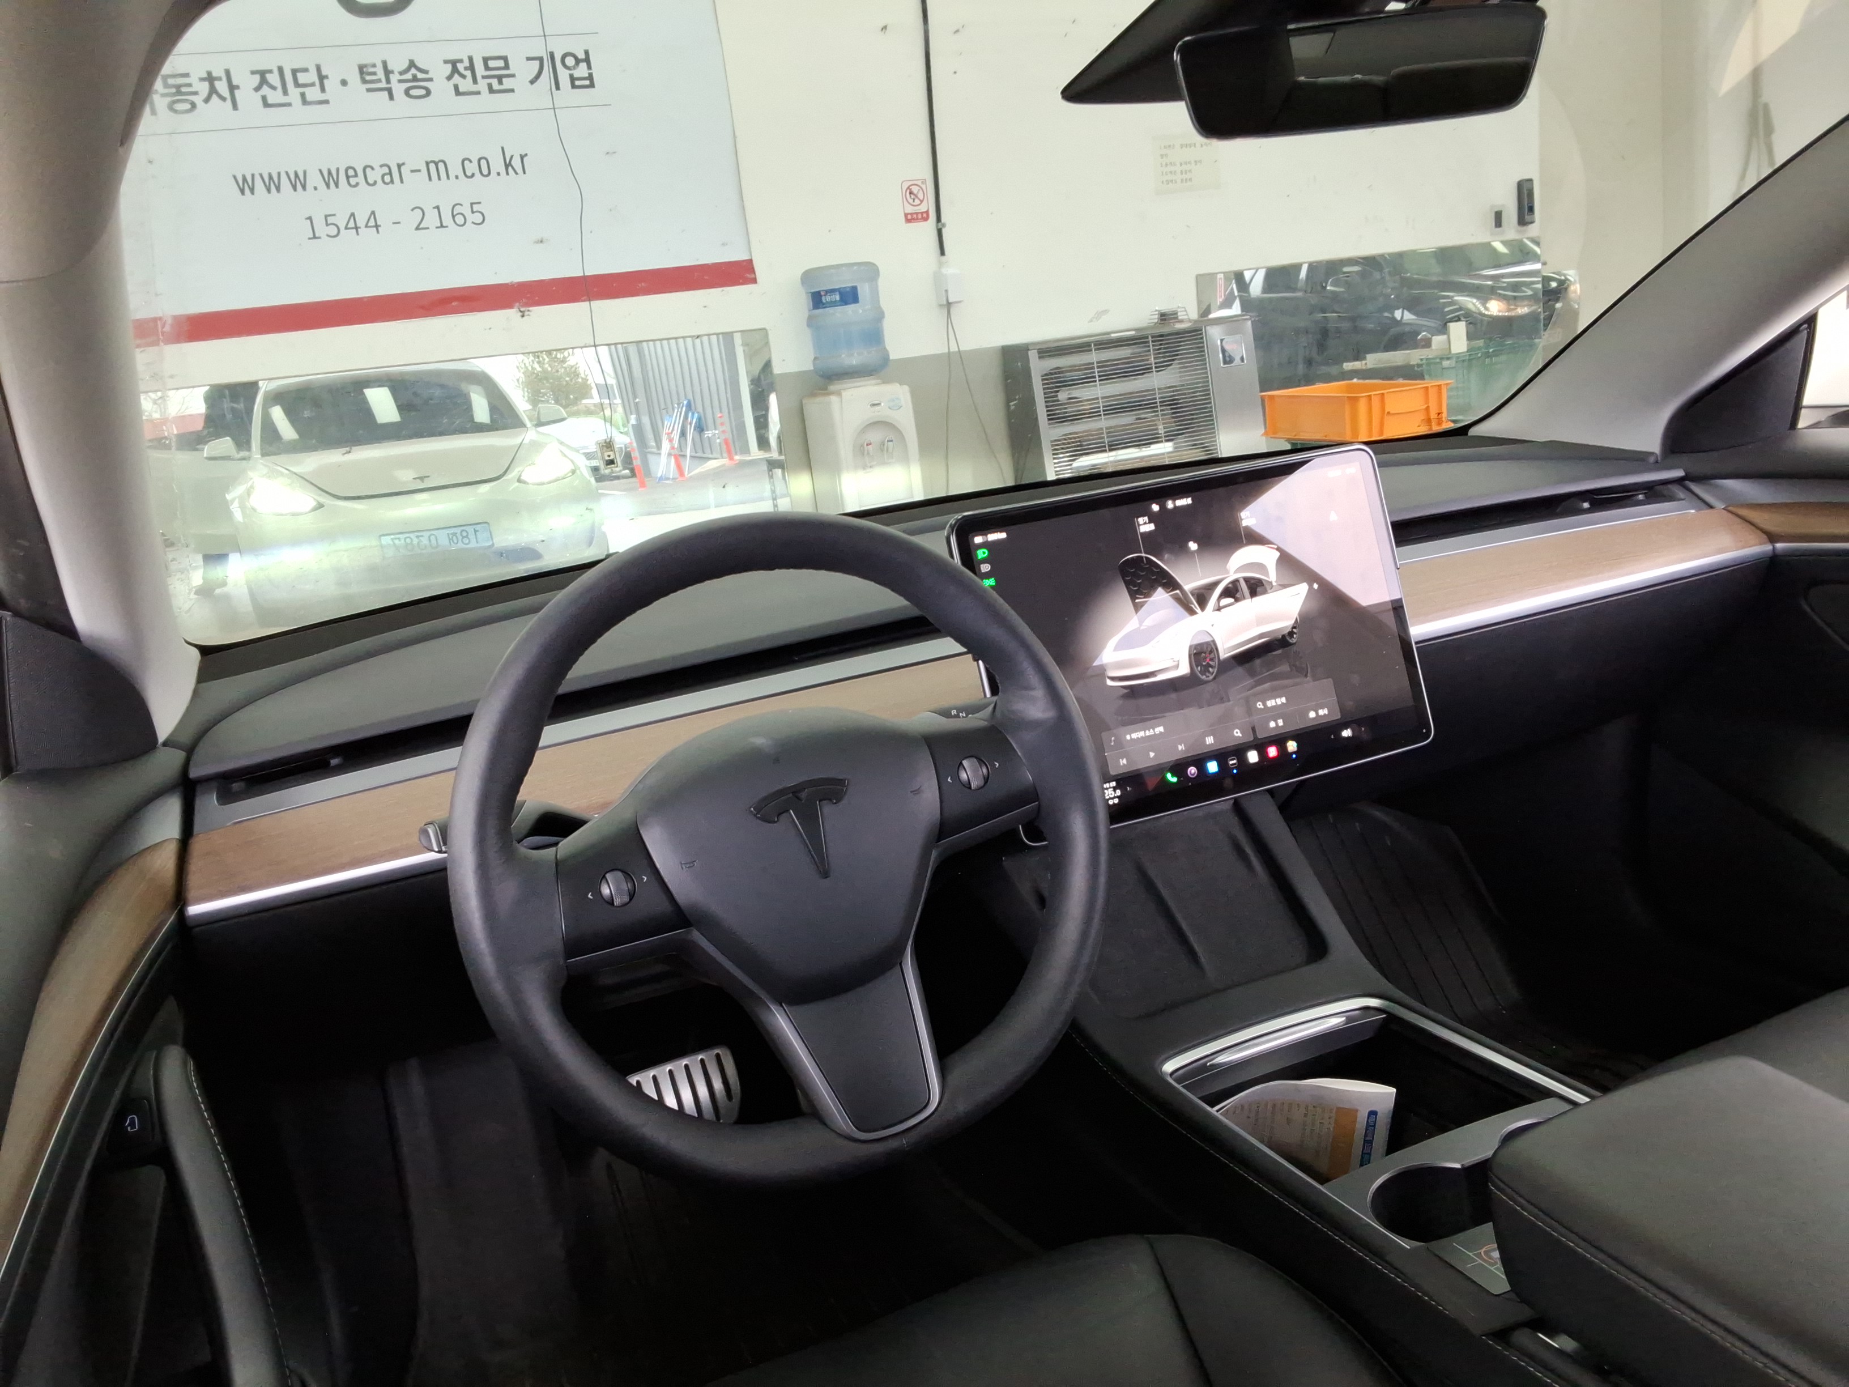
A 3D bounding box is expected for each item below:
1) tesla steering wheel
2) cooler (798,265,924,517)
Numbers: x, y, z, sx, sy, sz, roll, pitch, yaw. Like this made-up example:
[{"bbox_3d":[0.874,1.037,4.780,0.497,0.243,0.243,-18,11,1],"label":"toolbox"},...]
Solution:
[{"bbox_3d":[-0.073,0.087,0.818,0.362,0.355,0.090,-17,-2,-22],"label":"tesla steering wheel"},{"bbox_3d":[-0.205,-0.775,5.220,0.288,1.389,0.330,-11,14,-17],"label":"cooler"}]

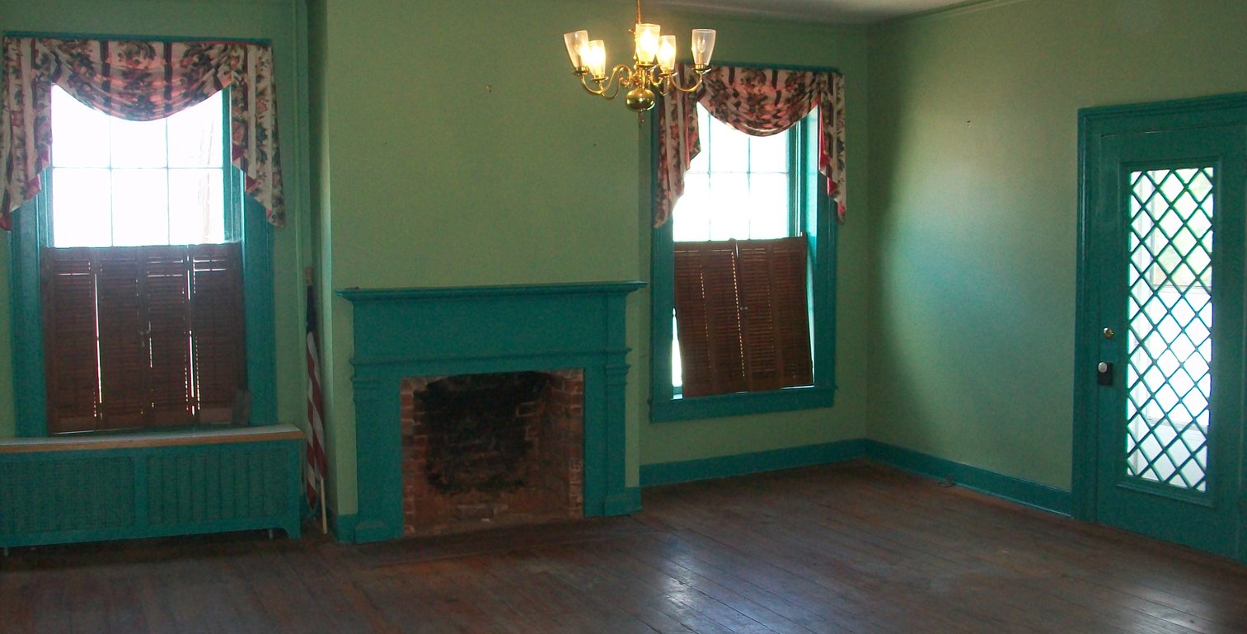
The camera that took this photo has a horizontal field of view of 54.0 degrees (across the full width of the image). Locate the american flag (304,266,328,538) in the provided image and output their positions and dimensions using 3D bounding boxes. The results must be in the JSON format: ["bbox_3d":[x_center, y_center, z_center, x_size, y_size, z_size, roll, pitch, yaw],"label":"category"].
[{"bbox_3d":[-1.656,0.450,6.607,0.094,1.420,0.100,-3,-6,-25],"label":"american flag"}]

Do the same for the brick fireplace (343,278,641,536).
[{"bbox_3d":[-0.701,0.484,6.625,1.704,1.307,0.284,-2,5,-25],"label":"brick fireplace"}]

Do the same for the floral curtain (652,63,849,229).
[{"bbox_3d":[0.834,-1.086,7.804,1.409,0.996,0.138,-2,5,-25],"label":"floral curtain"}]

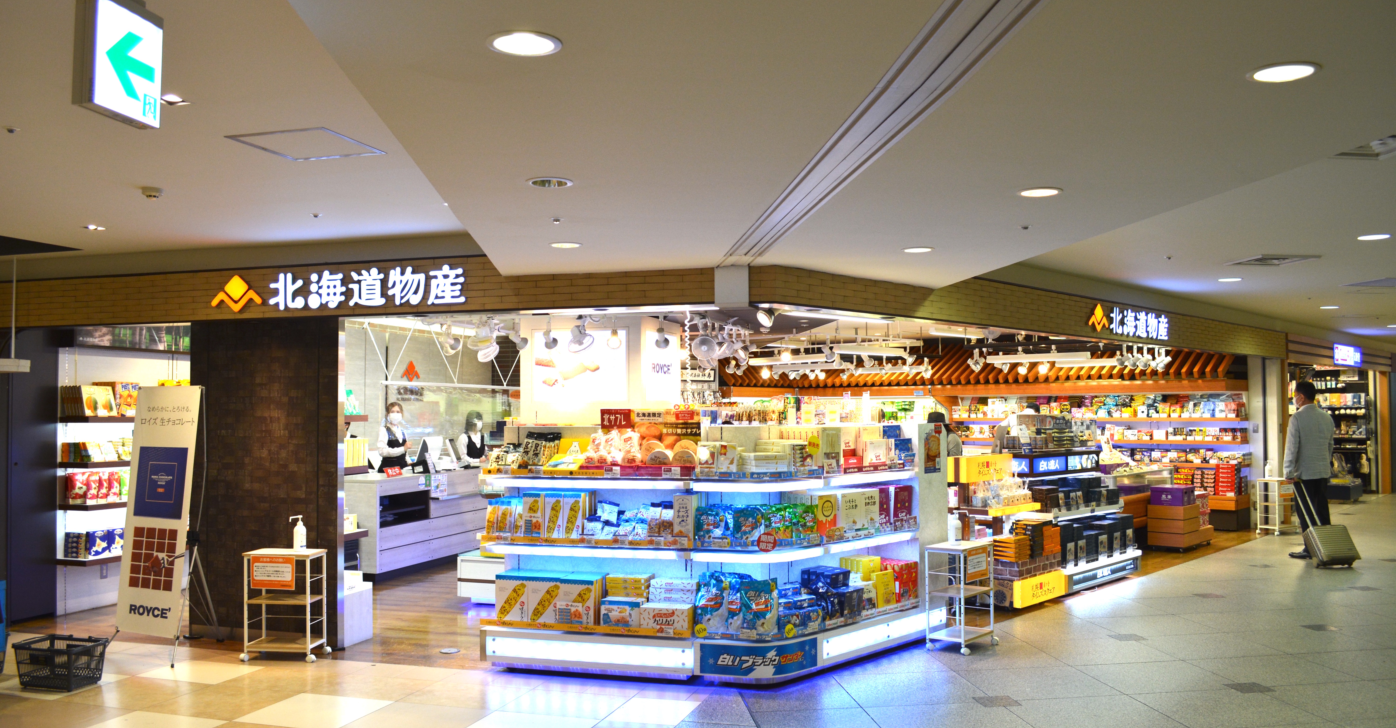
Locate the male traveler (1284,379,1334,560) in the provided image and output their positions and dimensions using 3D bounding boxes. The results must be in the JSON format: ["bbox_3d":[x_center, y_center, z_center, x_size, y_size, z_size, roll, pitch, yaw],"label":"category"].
[{"bbox_3d":[6.166,1.061,10.550,0.470,1.790,0.330,0,-2,2],"label":"male traveler"}]

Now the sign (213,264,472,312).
[{"bbox_3d":[-2.328,-0.476,6.728,1.910,0.250,0.070,-1,-2,17],"label":"sign"}]

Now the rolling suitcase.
[{"bbox_3d":[6.058,1.524,10.202,0.380,0.890,0.210,0,-30,-14],"label":"rolling suitcase"}]

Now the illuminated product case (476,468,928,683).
[{"bbox_3d":[0.171,1.249,6.591,3.020,1.210,1.300,0,-2,-14],"label":"illuminated product case"}]

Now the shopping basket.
[{"bbox_3d":[-3.659,1.730,6.024,0.420,0.250,0.280,-1,-2,17],"label":"shopping basket"}]

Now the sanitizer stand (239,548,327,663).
[{"bbox_3d":[-2.654,1.550,6.745,0.455,0.685,0.290,0,-2,4],"label":"sanitizer stand"}]

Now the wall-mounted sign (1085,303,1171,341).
[{"bbox_3d":[4.058,-0.397,9.889,0.070,0.260,1.950,-3,-3,43],"label":"wall-mounted sign"}]

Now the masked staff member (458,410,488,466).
[{"bbox_3d":[-2.485,1.313,11.566,0.300,1.600,0.430,-2,-3,32],"label":"masked staff member"}]

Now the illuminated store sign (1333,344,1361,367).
[{"bbox_3d":[10.131,-0.126,16.349,0.120,0.320,1.850,-3,-3,43],"label":"illuminated store sign"}]

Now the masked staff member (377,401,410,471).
[{"bbox_3d":[-3.498,1.279,11.942,0.420,1.650,0.300,2,-3,-42],"label":"masked staff member"}]

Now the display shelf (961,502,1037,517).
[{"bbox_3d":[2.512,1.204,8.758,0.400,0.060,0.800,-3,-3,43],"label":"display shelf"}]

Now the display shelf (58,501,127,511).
[{"bbox_3d":[-4.641,1.121,8.615,0.300,0.040,1.140,-1,-2,17],"label":"display shelf"}]

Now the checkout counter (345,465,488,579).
[{"bbox_3d":[-3.015,1.621,11.214,0.750,0.890,2.500,-1,-2,17],"label":"checkout counter"}]

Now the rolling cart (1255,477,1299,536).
[{"bbox_3d":[6.989,1.713,12.600,0.455,0.685,0.290,1,-3,-29],"label":"rolling cart"}]

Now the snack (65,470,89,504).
[{"bbox_3d":[-4.746,0.951,8.000,0.075,0.250,0.150,-1,-3,25],"label":"snack"}]

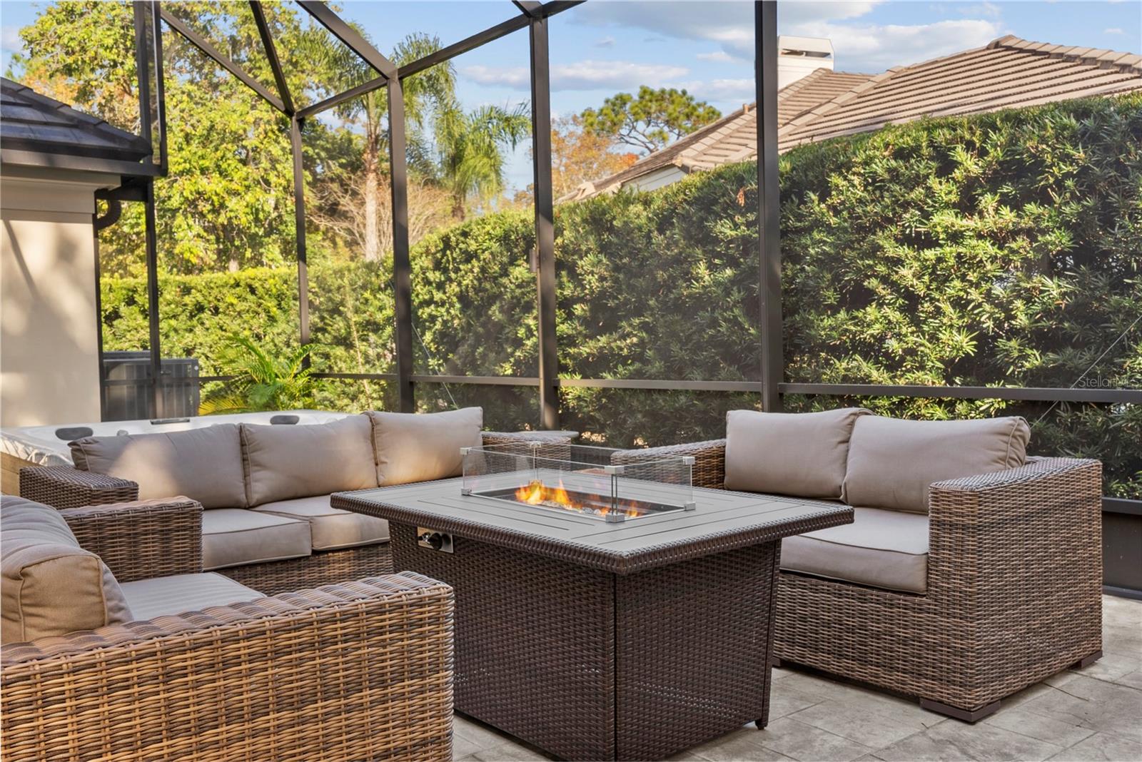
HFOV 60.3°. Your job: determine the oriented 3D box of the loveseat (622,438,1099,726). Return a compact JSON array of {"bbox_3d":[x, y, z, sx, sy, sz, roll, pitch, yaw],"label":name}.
[{"bbox_3d":[0.964,0.522,3.535,0.843,0.801,1.465,-3,3,-40],"label":"loveseat"}]

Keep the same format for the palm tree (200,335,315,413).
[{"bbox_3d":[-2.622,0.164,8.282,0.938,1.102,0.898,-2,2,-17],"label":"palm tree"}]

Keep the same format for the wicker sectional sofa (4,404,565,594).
[{"bbox_3d":[-1.029,0.555,4.076,2.035,0.785,0.843,-3,3,-42],"label":"wicker sectional sofa"}]

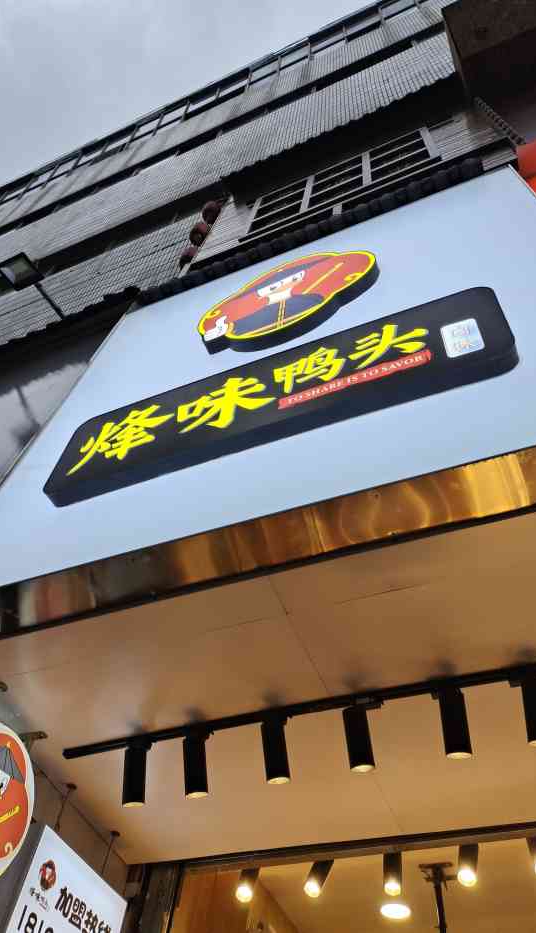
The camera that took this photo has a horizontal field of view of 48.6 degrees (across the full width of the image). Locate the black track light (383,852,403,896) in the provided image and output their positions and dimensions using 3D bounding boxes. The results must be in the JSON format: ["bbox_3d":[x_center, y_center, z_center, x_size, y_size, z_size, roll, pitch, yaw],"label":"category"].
[{"bbox_3d":[0.511,1.637,2.426,0.075,0.180,0.075,3,-71,10],"label":"black track light"}]

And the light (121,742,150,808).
[{"bbox_3d":[-0.455,1.055,2.033,0.075,0.180,0.075,-23,-43,18],"label":"light"}]

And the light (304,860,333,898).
[{"bbox_3d":[0.223,1.710,2.505,0.075,0.180,0.075,44,-61,10],"label":"light"}]

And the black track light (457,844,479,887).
[{"bbox_3d":[0.795,1.547,2.346,0.075,0.180,0.075,6,-73,18],"label":"black track light"}]

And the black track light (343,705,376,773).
[{"bbox_3d":[0.280,0.836,1.835,0.075,0.180,0.075,-18,-43,16],"label":"black track light"}]

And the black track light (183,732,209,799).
[{"bbox_3d":[-0.242,0.998,1.981,0.075,0.180,0.075,-6,-39,-5],"label":"black track light"}]

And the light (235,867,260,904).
[{"bbox_3d":[-0.082,1.793,2.586,0.075,0.180,0.075,-12,-87,12],"label":"light"}]

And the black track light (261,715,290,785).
[{"bbox_3d":[0.024,0.911,1.906,0.075,0.180,0.075,-4,-42,-4],"label":"black track light"}]

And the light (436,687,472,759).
[{"bbox_3d":[0.555,0.759,1.760,0.075,0.180,0.075,-1,-39,6],"label":"light"}]

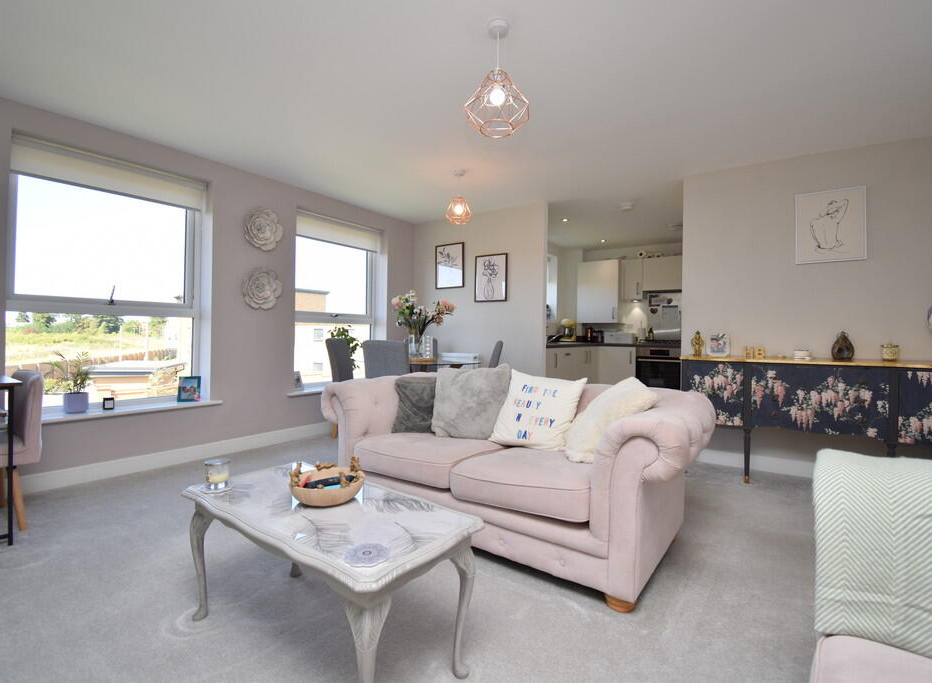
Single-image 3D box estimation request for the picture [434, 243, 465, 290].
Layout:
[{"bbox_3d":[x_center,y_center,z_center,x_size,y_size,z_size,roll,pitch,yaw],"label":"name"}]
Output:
[{"bbox_3d":[-0.204,-0.895,5.099,0.425,0.525,0.025,2,1,36],"label":"picture"}]

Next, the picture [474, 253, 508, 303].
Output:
[{"bbox_3d":[0.267,-0.702,4.760,0.425,0.520,0.025,2,1,36],"label":"picture"}]

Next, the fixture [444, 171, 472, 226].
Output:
[{"bbox_3d":[-0.062,-1.208,3.557,0.212,0.405,0.212,1,1,0],"label":"fixture"}]

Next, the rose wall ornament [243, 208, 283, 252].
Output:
[{"bbox_3d":[-1.756,-0.976,3.729,0.055,0.355,0.345,1,1,35],"label":"rose wall ornament"}]

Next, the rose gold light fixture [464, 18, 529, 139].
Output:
[{"bbox_3d":[0.137,-1.156,1.850,0.283,0.465,0.283,1,1,0],"label":"rose gold light fixture"}]

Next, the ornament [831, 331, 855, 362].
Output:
[{"bbox_3d":[2.477,0.031,2.801,0.115,0.192,0.110,1,1,35],"label":"ornament"}]

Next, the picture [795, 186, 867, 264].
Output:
[{"bbox_3d":[2.611,-0.828,3.060,0.395,0.510,0.025,2,1,36],"label":"picture"}]

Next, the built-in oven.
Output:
[{"bbox_3d":[2.782,0.386,5.990,0.595,0.595,0.540,2,1,36],"label":"built-in oven"}]

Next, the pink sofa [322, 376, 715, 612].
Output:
[{"bbox_3d":[0.209,0.606,2.348,2.000,0.740,0.950,1,1,35],"label":"pink sofa"}]

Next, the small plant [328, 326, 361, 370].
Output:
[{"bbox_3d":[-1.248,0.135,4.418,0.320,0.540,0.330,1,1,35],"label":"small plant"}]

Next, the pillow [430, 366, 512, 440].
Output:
[{"bbox_3d":[0.026,0.351,2.500,0.440,0.430,0.150,2,-19,25],"label":"pillow"}]

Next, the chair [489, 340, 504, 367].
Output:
[{"bbox_3d":[0.054,0.461,4.029,0.580,0.960,0.460,1,1,6],"label":"chair"}]

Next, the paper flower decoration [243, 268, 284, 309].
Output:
[{"bbox_3d":[-1.743,-0.448,3.665,0.070,0.367,0.355,1,1,35],"label":"paper flower decoration"}]

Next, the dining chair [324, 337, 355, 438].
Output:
[{"bbox_3d":[-1.024,0.455,4.271,0.580,0.960,0.450,1,1,1],"label":"dining chair"}]

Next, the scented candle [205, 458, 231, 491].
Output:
[{"bbox_3d":[-0.854,0.459,1.468,0.080,0.092,0.080,0,1,-30],"label":"scented candle"}]

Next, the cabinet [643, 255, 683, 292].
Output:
[{"bbox_3d":[2.879,-0.950,6.088,0.585,0.455,0.320,2,1,36],"label":"cabinet"}]

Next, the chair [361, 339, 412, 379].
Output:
[{"bbox_3d":[-0.606,0.465,3.930,0.440,0.960,0.580,1,1,19],"label":"chair"}]

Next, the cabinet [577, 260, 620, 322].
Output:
[{"bbox_3d":[2.026,-0.711,6.386,0.600,0.890,0.350,1,1,35],"label":"cabinet"}]

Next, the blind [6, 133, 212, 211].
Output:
[{"bbox_3d":[-2.430,-1.149,3.012,0.060,0.235,1.090,2,1,36],"label":"blind"}]

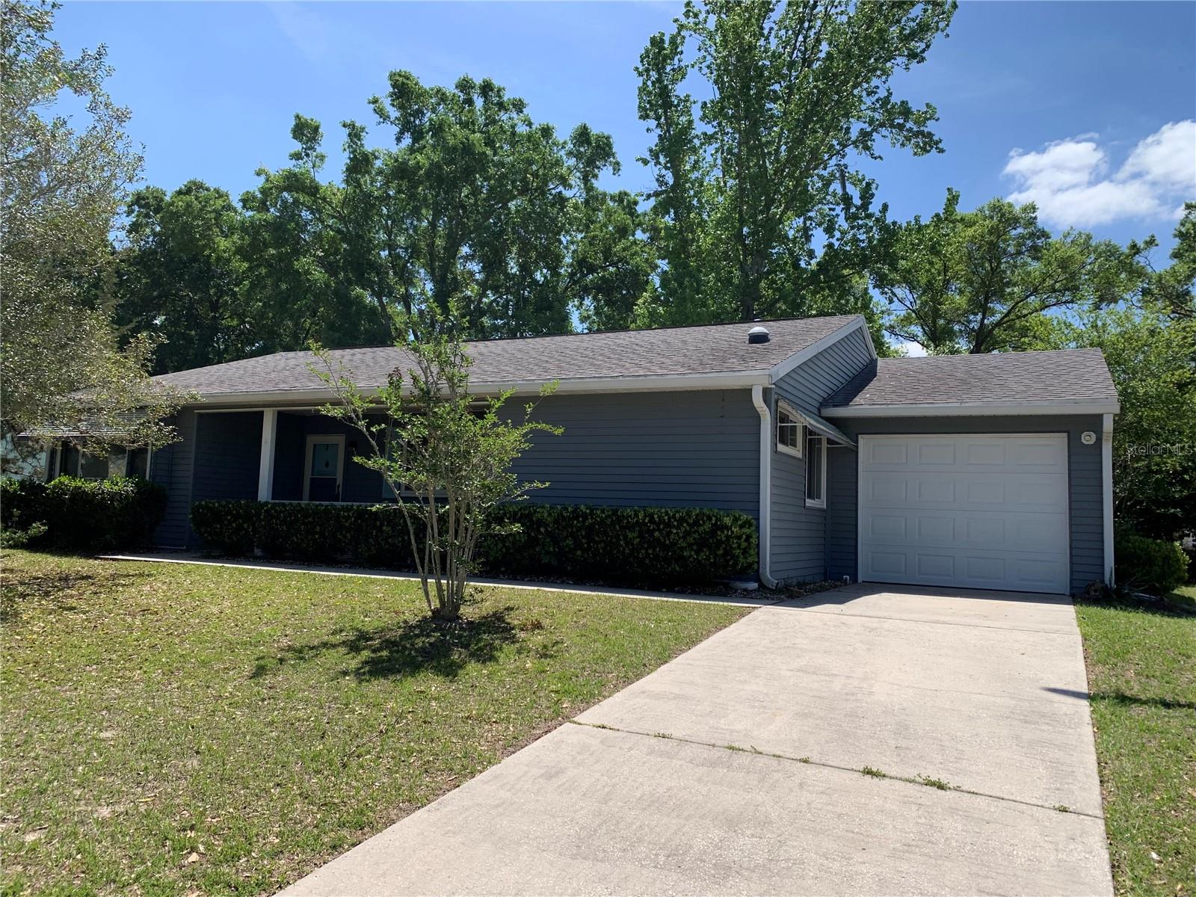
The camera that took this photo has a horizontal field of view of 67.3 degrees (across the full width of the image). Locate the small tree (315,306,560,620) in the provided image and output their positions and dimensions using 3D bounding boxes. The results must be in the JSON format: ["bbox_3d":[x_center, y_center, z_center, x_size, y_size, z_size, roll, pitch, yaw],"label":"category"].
[{"bbox_3d":[-1.513,0.117,8.925,2.350,3.070,2.200,3,-5,-10],"label":"small tree"}]

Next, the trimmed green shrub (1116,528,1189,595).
[{"bbox_3d":[8.061,1.606,13.197,1.100,1.000,1.050,0,-5,31],"label":"trimmed green shrub"}]

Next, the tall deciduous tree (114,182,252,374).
[{"bbox_3d":[-15.612,-3.627,32.501,5.800,12.400,5.800,5,-5,-26],"label":"tall deciduous tree"}]

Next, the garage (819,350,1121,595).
[{"bbox_3d":[6.668,0.259,15.609,3.710,4.000,8.000,0,-5,27],"label":"garage"}]

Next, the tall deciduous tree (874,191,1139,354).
[{"bbox_3d":[13.853,-2.651,30.496,9.000,12.520,8.500,0,-5,24],"label":"tall deciduous tree"}]

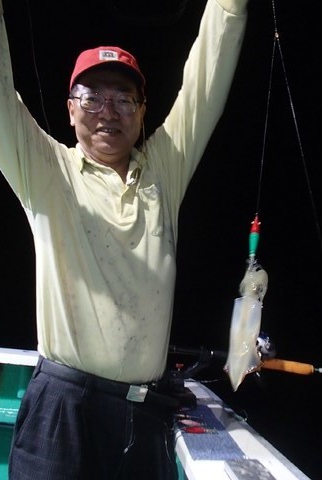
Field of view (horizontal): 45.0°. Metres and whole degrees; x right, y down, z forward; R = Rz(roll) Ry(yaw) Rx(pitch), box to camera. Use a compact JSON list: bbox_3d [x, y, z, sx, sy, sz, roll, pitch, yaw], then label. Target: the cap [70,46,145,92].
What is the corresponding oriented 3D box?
[{"bbox_3d":[-0.121,-0.402,0.920,0.180,0.125,0.262,3,3,-16],"label":"cap"}]

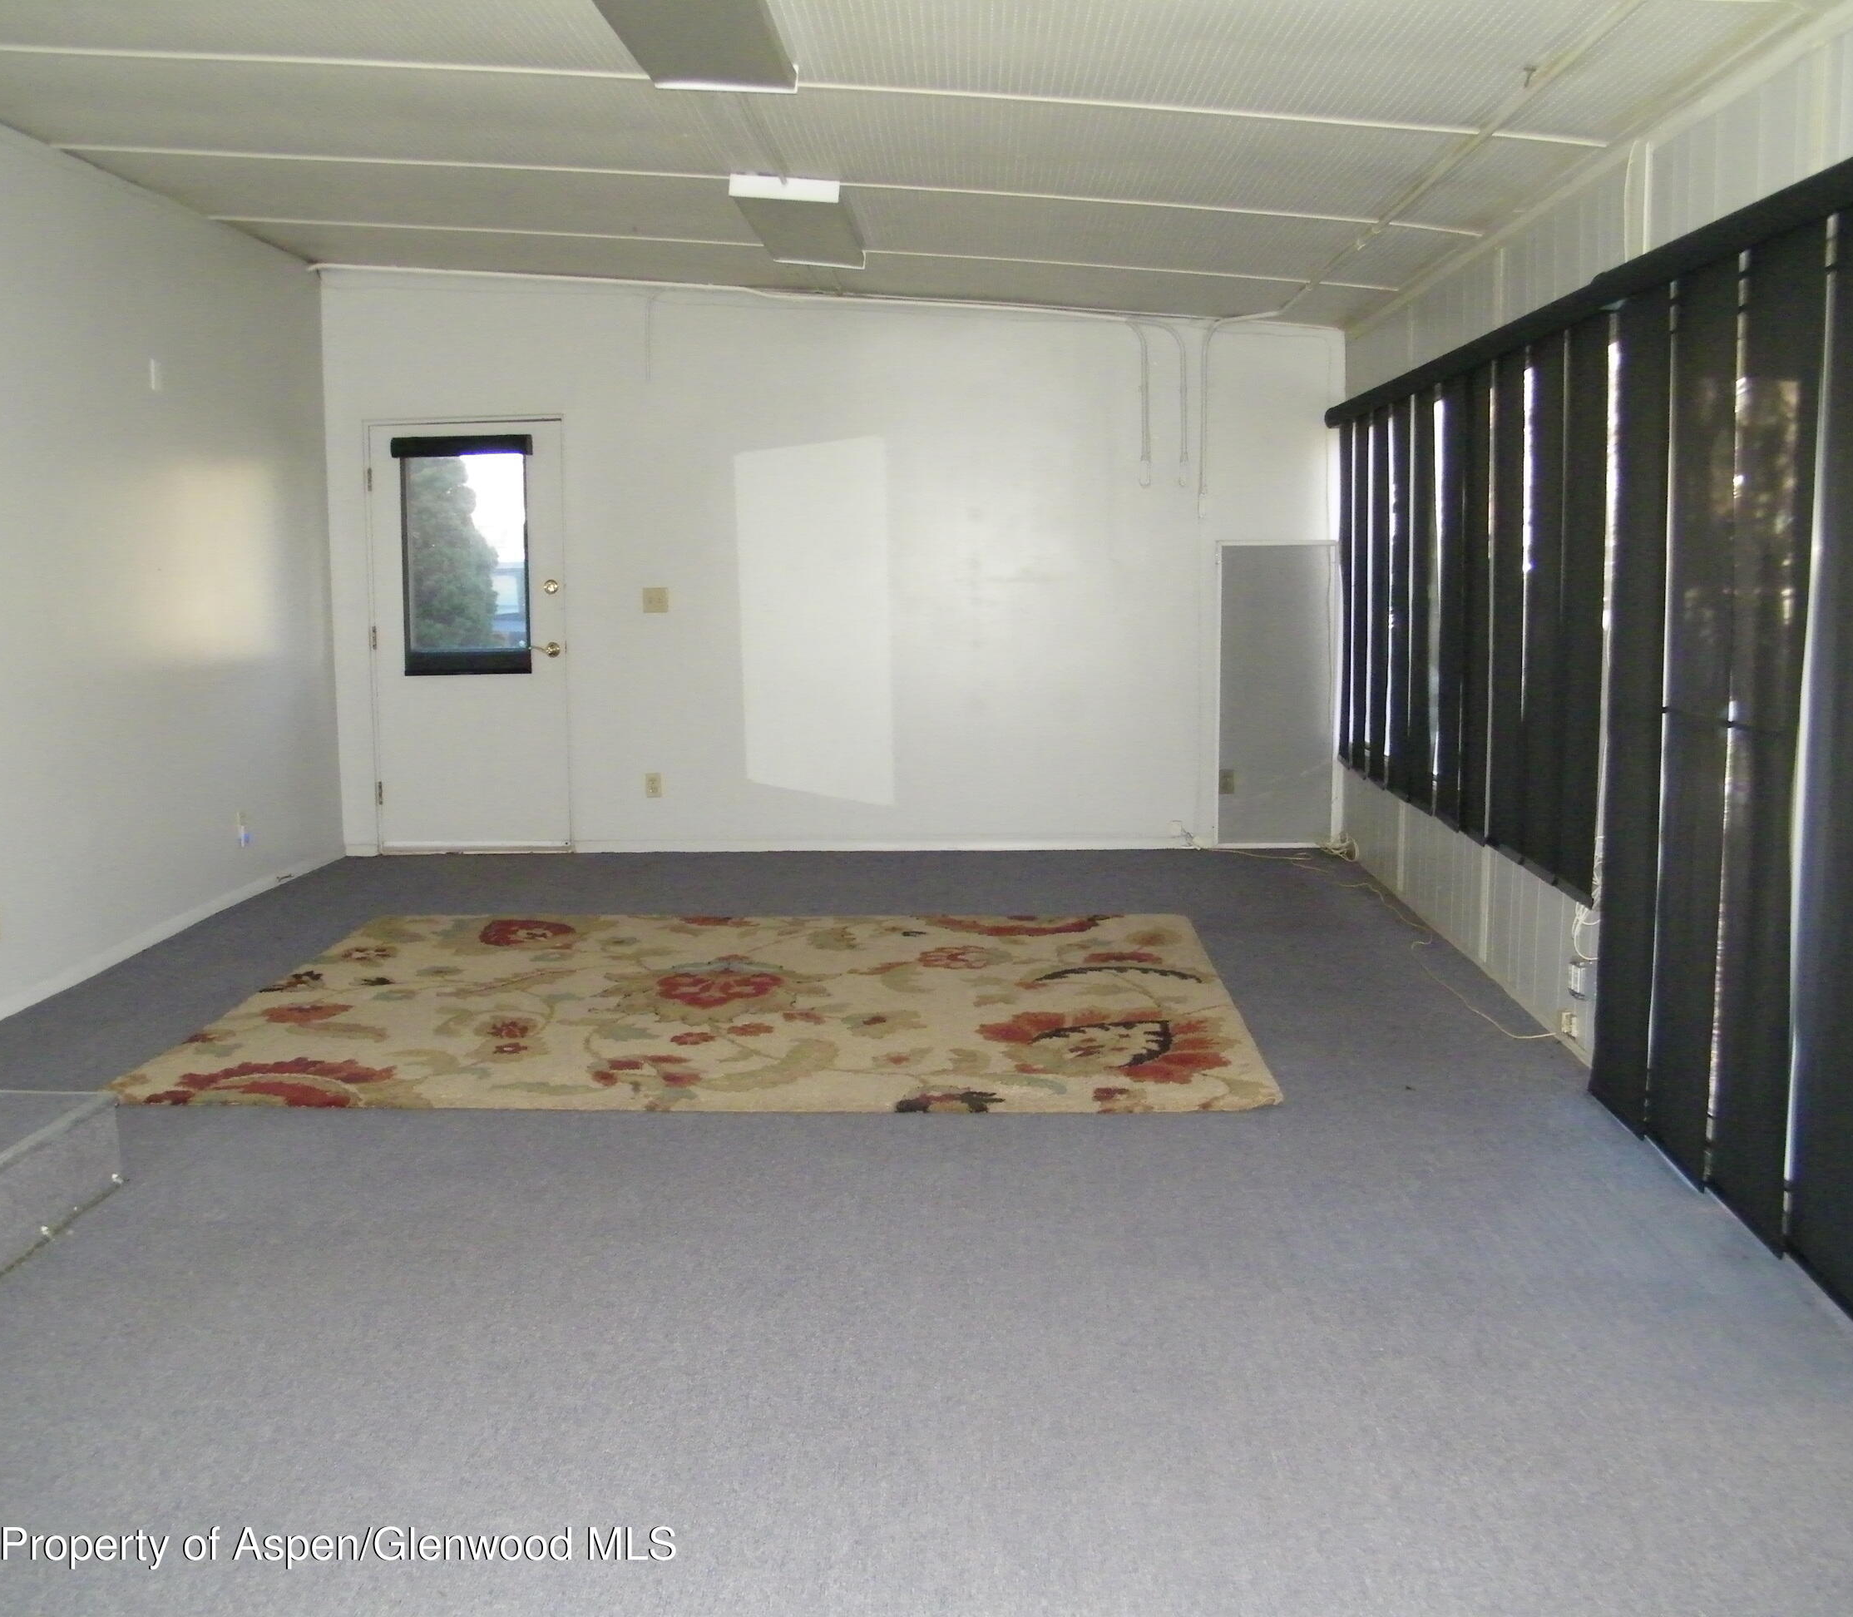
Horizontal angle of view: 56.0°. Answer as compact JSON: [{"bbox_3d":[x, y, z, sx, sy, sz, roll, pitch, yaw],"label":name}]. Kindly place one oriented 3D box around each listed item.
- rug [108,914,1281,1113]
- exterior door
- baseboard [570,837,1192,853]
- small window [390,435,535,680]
[{"bbox_3d":[-0.600,0.589,5.674,3.131,0.015,2.413,0,8,3],"label":"rug"},{"bbox_3d":[-2.166,-0.806,8.319,0.927,2.035,0.060,0,8,3],"label":"exterior door"},{"bbox_3d":[-0.216,0.173,8.349,3.004,0.070,0.015,0,8,3],"label":"baseboard"},{"bbox_3d":[-2.187,-1.191,8.234,0.643,1.126,0.060,0,8,3],"label":"small window"}]

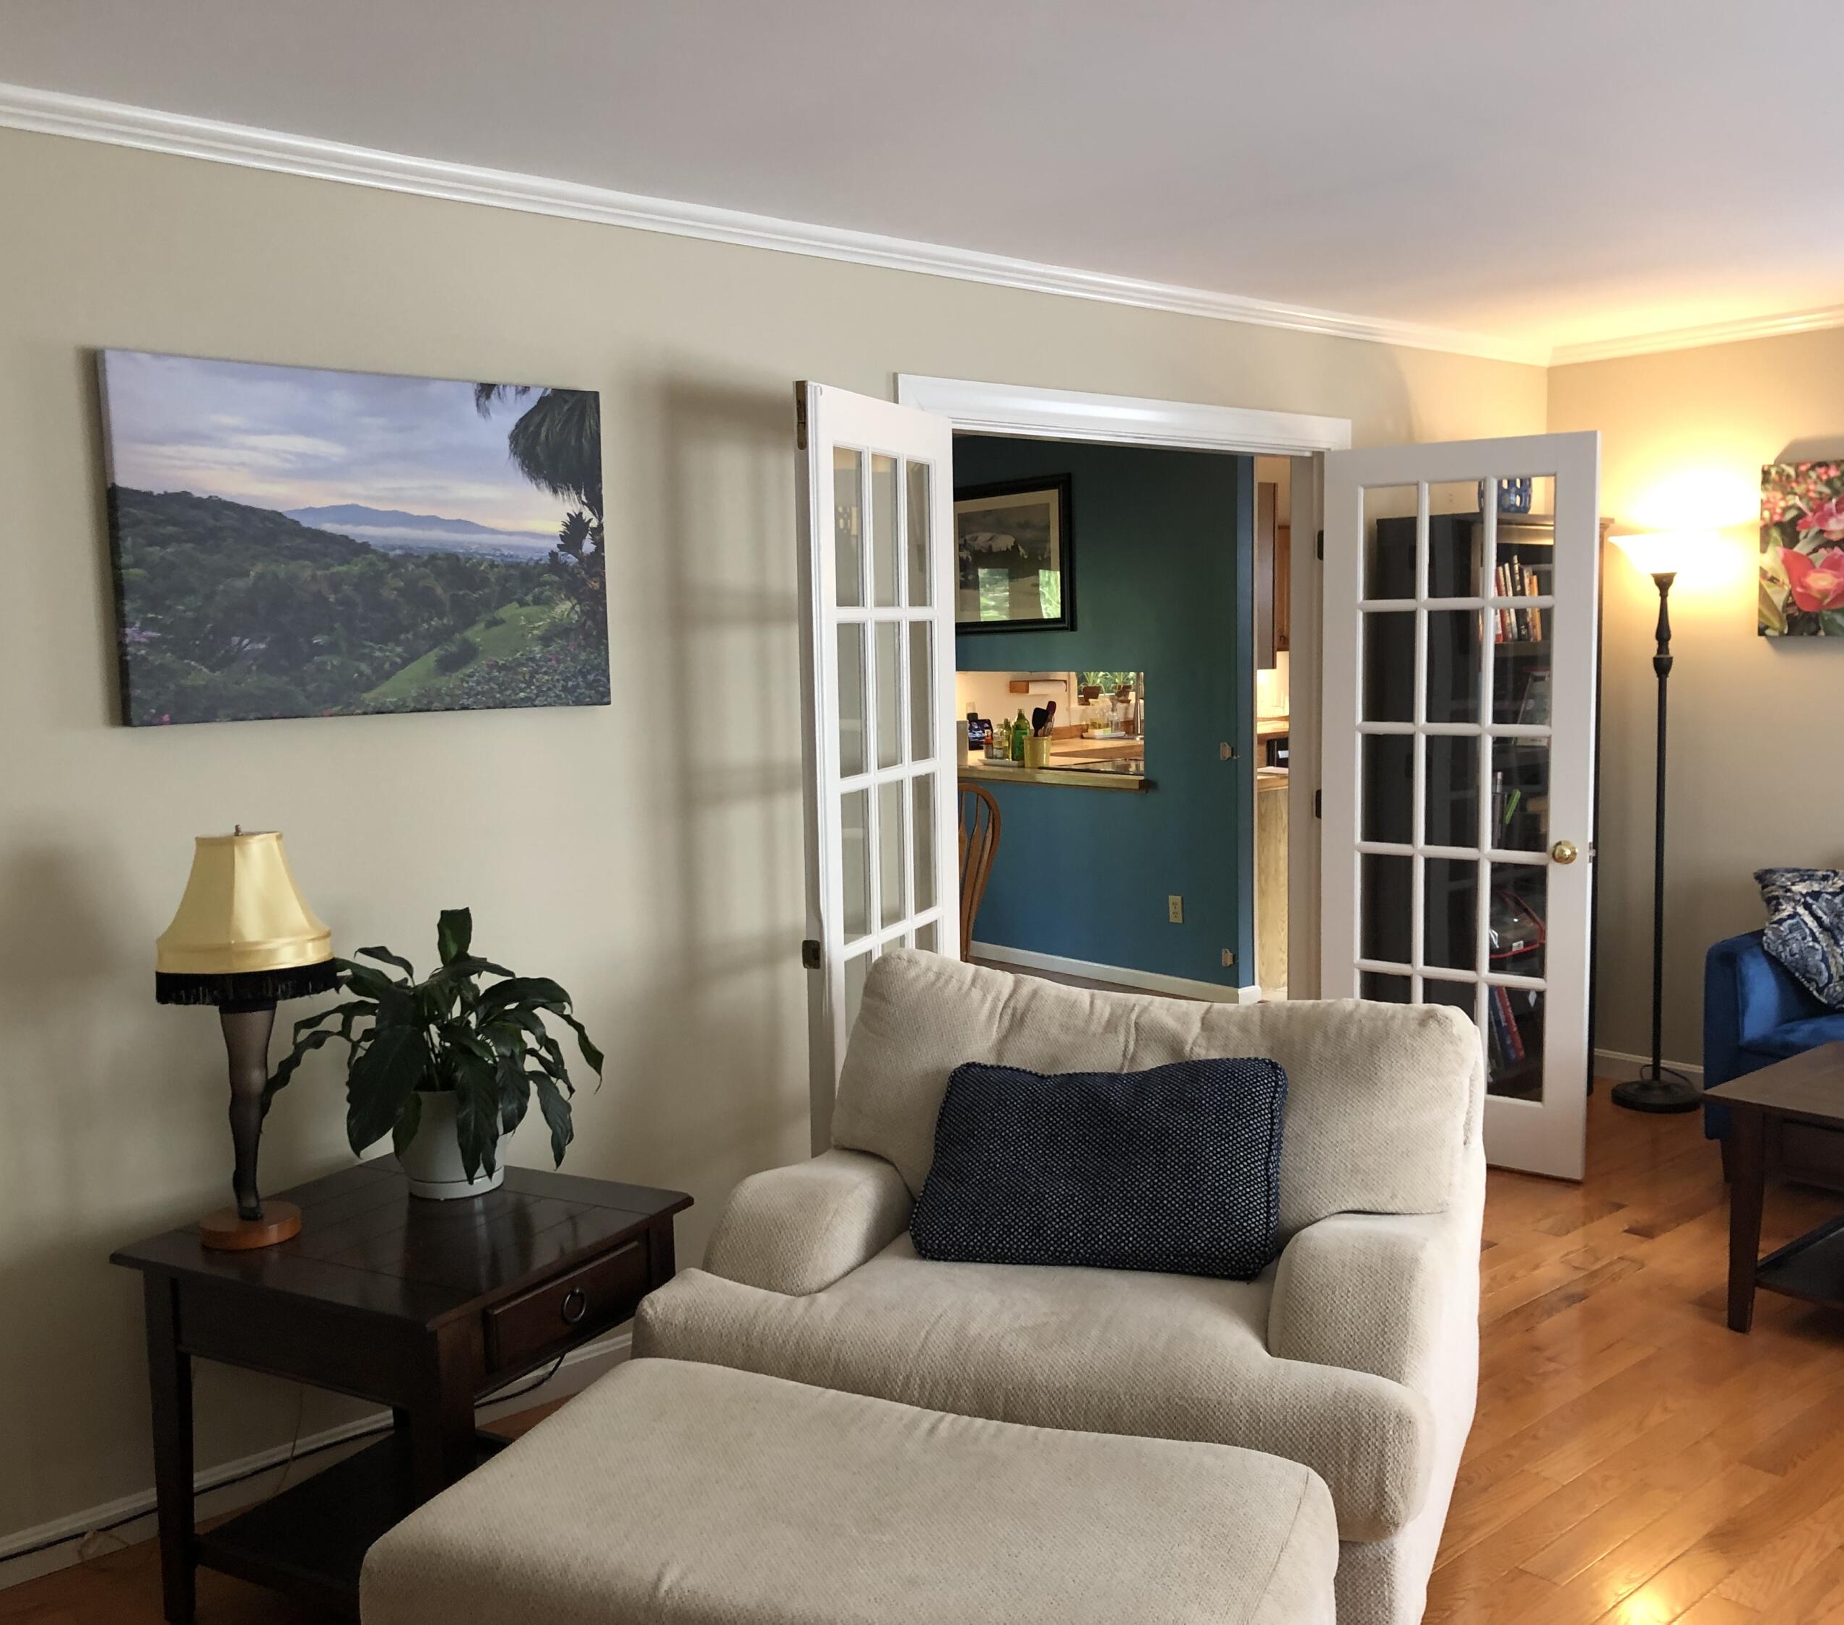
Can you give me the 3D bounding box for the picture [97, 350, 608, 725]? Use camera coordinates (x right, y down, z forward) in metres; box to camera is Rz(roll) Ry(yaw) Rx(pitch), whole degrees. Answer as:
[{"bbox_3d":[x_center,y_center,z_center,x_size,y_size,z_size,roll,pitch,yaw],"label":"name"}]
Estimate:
[{"bbox_3d":[-0.987,-0.485,3.192,0.916,0.612,0.040,-6,8,-41],"label":"picture"}]

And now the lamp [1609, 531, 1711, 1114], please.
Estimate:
[{"bbox_3d":[2.310,0.038,5.473,0.330,1.780,0.330,-6,8,-41],"label":"lamp"}]

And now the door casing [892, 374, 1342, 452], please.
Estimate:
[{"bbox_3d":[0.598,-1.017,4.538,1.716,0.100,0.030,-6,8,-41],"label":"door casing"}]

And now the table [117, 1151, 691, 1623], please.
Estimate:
[{"bbox_3d":[-0.813,0.969,2.866,0.660,0.614,0.606,2,7,29],"label":"table"}]

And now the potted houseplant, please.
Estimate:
[{"bbox_3d":[-0.841,0.408,3.005,0.570,0.475,0.500,-3,6,-20],"label":"potted houseplant"}]

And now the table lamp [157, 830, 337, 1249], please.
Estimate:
[{"bbox_3d":[-1.072,0.348,2.781,0.285,0.650,0.280,-5,7,-30],"label":"table lamp"}]

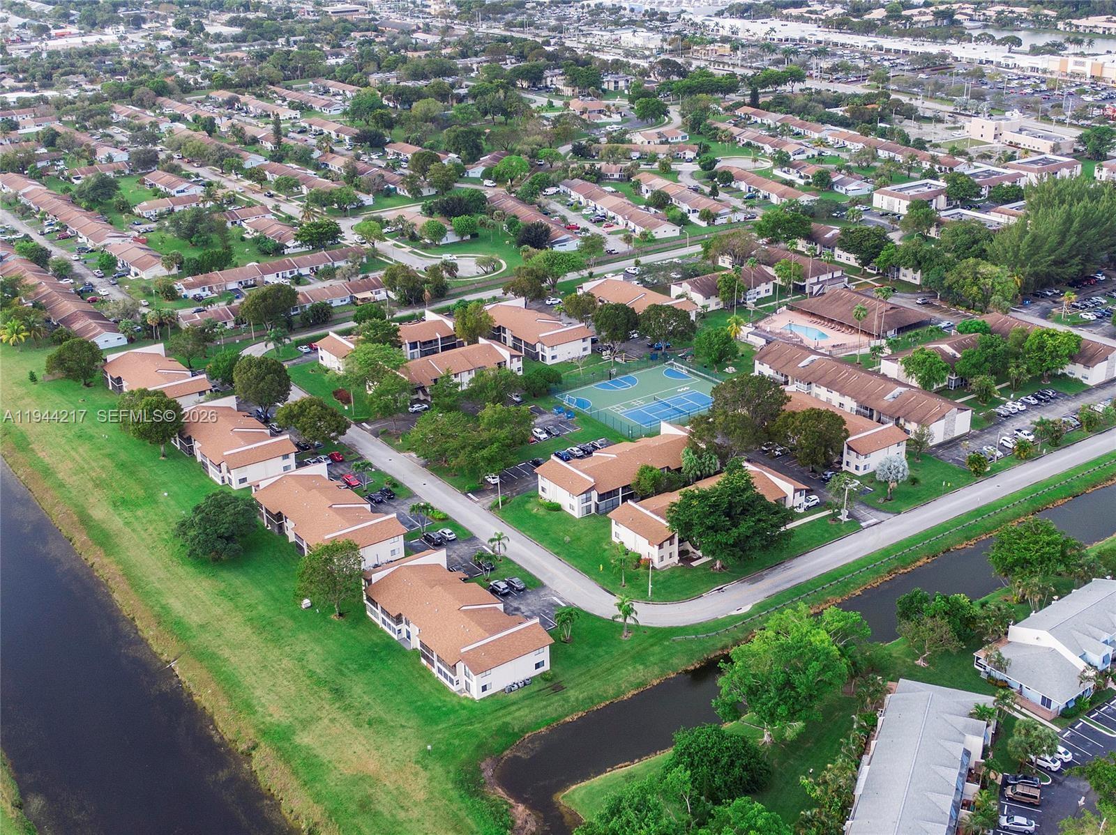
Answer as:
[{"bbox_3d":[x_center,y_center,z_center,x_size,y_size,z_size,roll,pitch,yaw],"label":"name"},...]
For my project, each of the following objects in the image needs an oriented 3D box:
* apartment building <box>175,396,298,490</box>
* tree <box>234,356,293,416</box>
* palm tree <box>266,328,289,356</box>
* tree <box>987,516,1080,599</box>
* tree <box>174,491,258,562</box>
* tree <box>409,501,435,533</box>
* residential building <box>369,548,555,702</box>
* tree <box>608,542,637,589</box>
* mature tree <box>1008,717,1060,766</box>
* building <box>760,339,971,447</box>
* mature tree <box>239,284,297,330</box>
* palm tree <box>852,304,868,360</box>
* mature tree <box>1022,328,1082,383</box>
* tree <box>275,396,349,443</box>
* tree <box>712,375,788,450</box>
[{"bbox_3d":[-75.280,4.500,302.110,18.500,7.320,40.470,-17,28,-32],"label":"apartment building"},{"bbox_3d":[-70.910,-6.580,317.680,13.480,15.350,13.480,-7,24,-12],"label":"tree"},{"bbox_3d":[-76.743,-20.479,359.723,6.300,7.700,6.100,-2,23,0],"label":"palm tree"},{"bbox_3d":[83.134,25.491,231.640,15.520,15.760,15.520,-2,23,0],"label":"tree"},{"bbox_3d":[-67.142,21.649,259.688,15.500,12.400,15.500,-8,25,-15],"label":"tree"},{"bbox_3d":[-26.930,20.360,263.790,5.190,6.110,5.190,-4,23,-6],"label":"tree"},{"bbox_3d":[-18.651,34.238,229.063,17.600,7.600,39.800,-17,27,-31],"label":"residential building"},{"bbox_3d":[11.971,28.085,246.256,4.800,8.200,4.800,0,24,3],"label":"tree"},{"bbox_3d":[70.010,49.121,194.969,7.000,8.400,7.000,9,25,21],"label":"mature tree"},{"bbox_3d":[73.210,-7.440,321.740,16.230,7.620,57.580,-16,27,-31],"label":"building"},{"bbox_3d":[-82.940,-30.980,378.980,16.150,12.730,16.150,-6,24,-12],"label":"mature tree"},{"bbox_3d":[79.592,-21.968,347.678,4.200,16.000,4.200,4,24,13],"label":"palm tree"},{"bbox_3d":[123.431,-15.400,327.964,14.000,13.300,13.300,-2,23,0],"label":"mature tree"},{"bbox_3d":[-55.823,2.184,299.559,16.500,11.700,14.800,-2,23,0],"label":"tree"},{"bbox_3d":[43.038,-0.908,296.907,17.620,16.300,17.620,-2,23,0],"label":"tree"}]

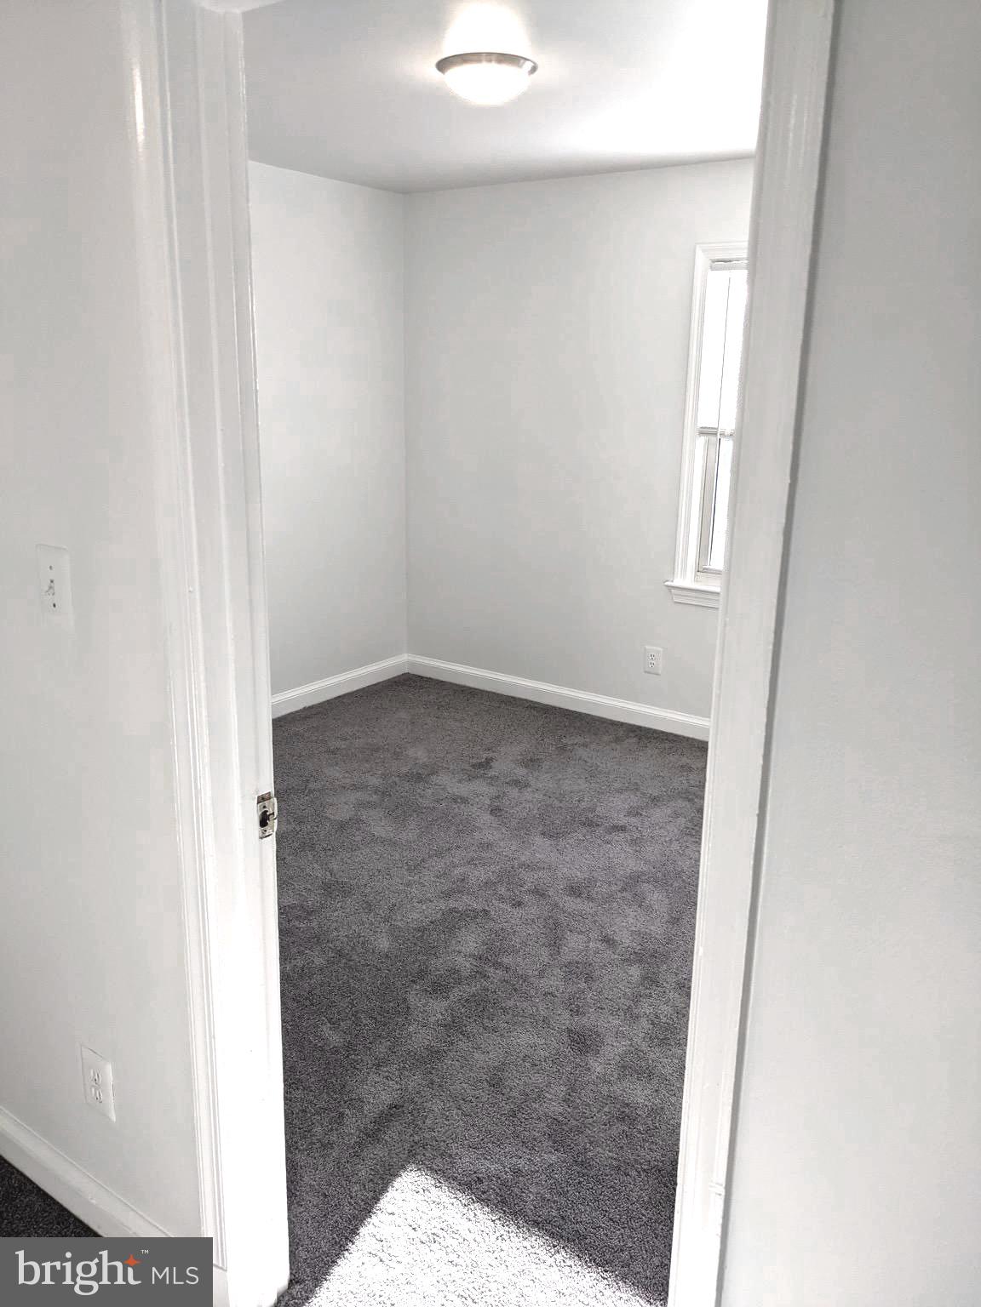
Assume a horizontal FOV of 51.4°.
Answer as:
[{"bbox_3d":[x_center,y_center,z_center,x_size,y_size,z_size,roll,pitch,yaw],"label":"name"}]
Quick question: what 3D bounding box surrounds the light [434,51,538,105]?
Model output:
[{"bbox_3d":[-0.011,-1.636,2.941,0.296,0.096,0.296,1,15,0],"label":"light"}]

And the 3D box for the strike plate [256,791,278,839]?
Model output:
[{"bbox_3d":[-0.347,0.252,1.581,0.006,0.064,0.040,11,18,34],"label":"strike plate"}]

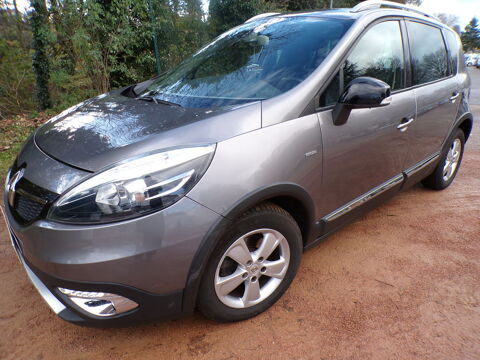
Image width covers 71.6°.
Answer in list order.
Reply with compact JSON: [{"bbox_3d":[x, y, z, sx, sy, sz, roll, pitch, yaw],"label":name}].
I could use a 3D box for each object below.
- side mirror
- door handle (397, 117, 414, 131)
[{"bbox_3d":[0.629,-0.410,1.742,0.170,0.250,0.230,-17,26,-38],"label":"side mirror"},{"bbox_3d":[1.112,-0.381,2.237,0.219,0.040,0.045,-24,31,-35],"label":"door handle"}]

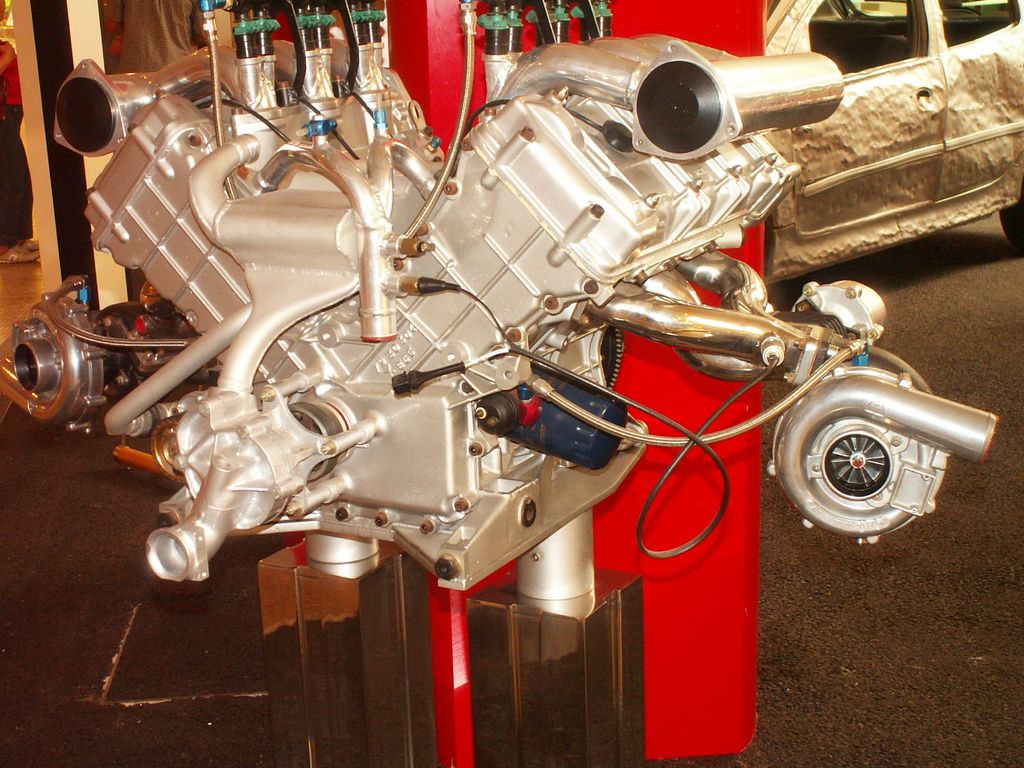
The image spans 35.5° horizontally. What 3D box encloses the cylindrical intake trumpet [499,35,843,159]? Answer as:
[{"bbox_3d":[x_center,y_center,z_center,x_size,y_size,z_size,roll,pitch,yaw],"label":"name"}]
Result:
[{"bbox_3d":[0.167,-0.307,1.679,0.295,0.118,0.360,6,16,30],"label":"cylindrical intake trumpet"}]

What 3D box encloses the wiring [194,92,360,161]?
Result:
[{"bbox_3d":[-0.272,-0.298,1.852,0.190,0.075,0.070,6,16,30],"label":"wiring"}]

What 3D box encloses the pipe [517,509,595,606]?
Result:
[{"bbox_3d":[0.050,0.195,1.845,0.090,0.100,0.090,-2,14,1],"label":"pipe"}]

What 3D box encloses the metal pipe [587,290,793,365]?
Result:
[{"bbox_3d":[0.186,-0.062,1.636,0.215,0.055,0.055,11,17,13],"label":"metal pipe"}]

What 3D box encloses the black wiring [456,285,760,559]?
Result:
[{"bbox_3d":[0.097,0.046,1.642,0.315,0.275,0.090,6,16,30],"label":"black wiring"}]

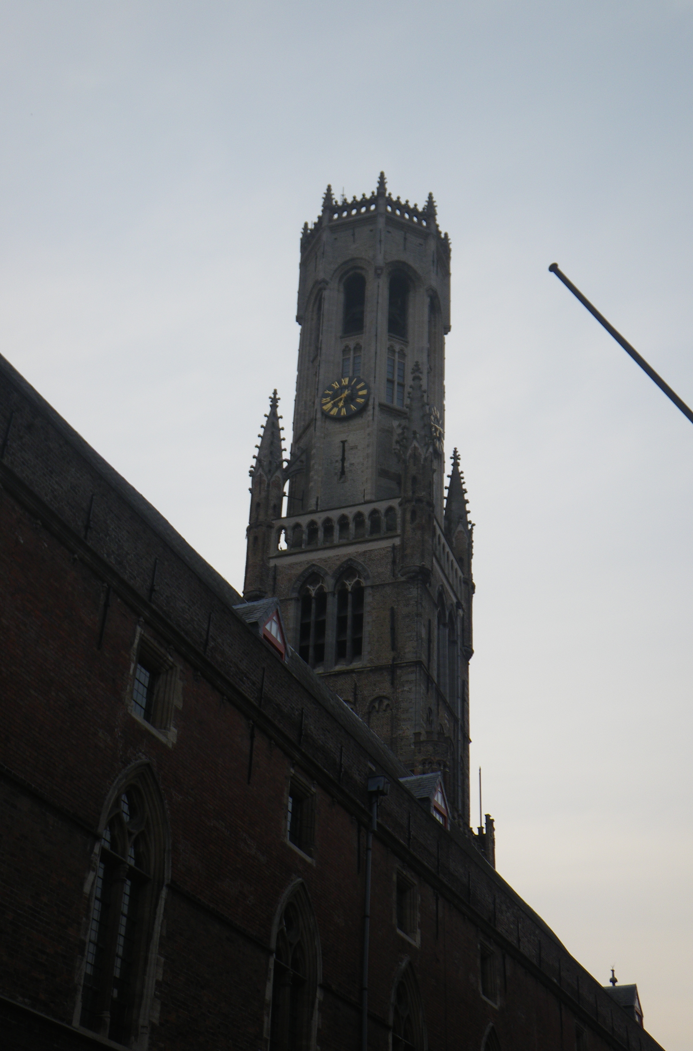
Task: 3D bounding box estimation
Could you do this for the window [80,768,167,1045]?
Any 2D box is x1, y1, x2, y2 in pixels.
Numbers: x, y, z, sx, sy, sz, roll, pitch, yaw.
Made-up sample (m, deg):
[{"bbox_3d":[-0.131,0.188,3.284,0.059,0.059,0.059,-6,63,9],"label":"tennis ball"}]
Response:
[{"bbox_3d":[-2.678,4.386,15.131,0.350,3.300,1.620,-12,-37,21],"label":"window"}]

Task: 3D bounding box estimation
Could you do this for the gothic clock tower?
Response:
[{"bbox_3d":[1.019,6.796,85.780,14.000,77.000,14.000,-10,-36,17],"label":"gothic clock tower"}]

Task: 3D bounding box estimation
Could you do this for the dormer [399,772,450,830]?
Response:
[{"bbox_3d":[1.568,6.003,27.497,1.050,1.300,1.250,-12,-37,21],"label":"dormer"}]

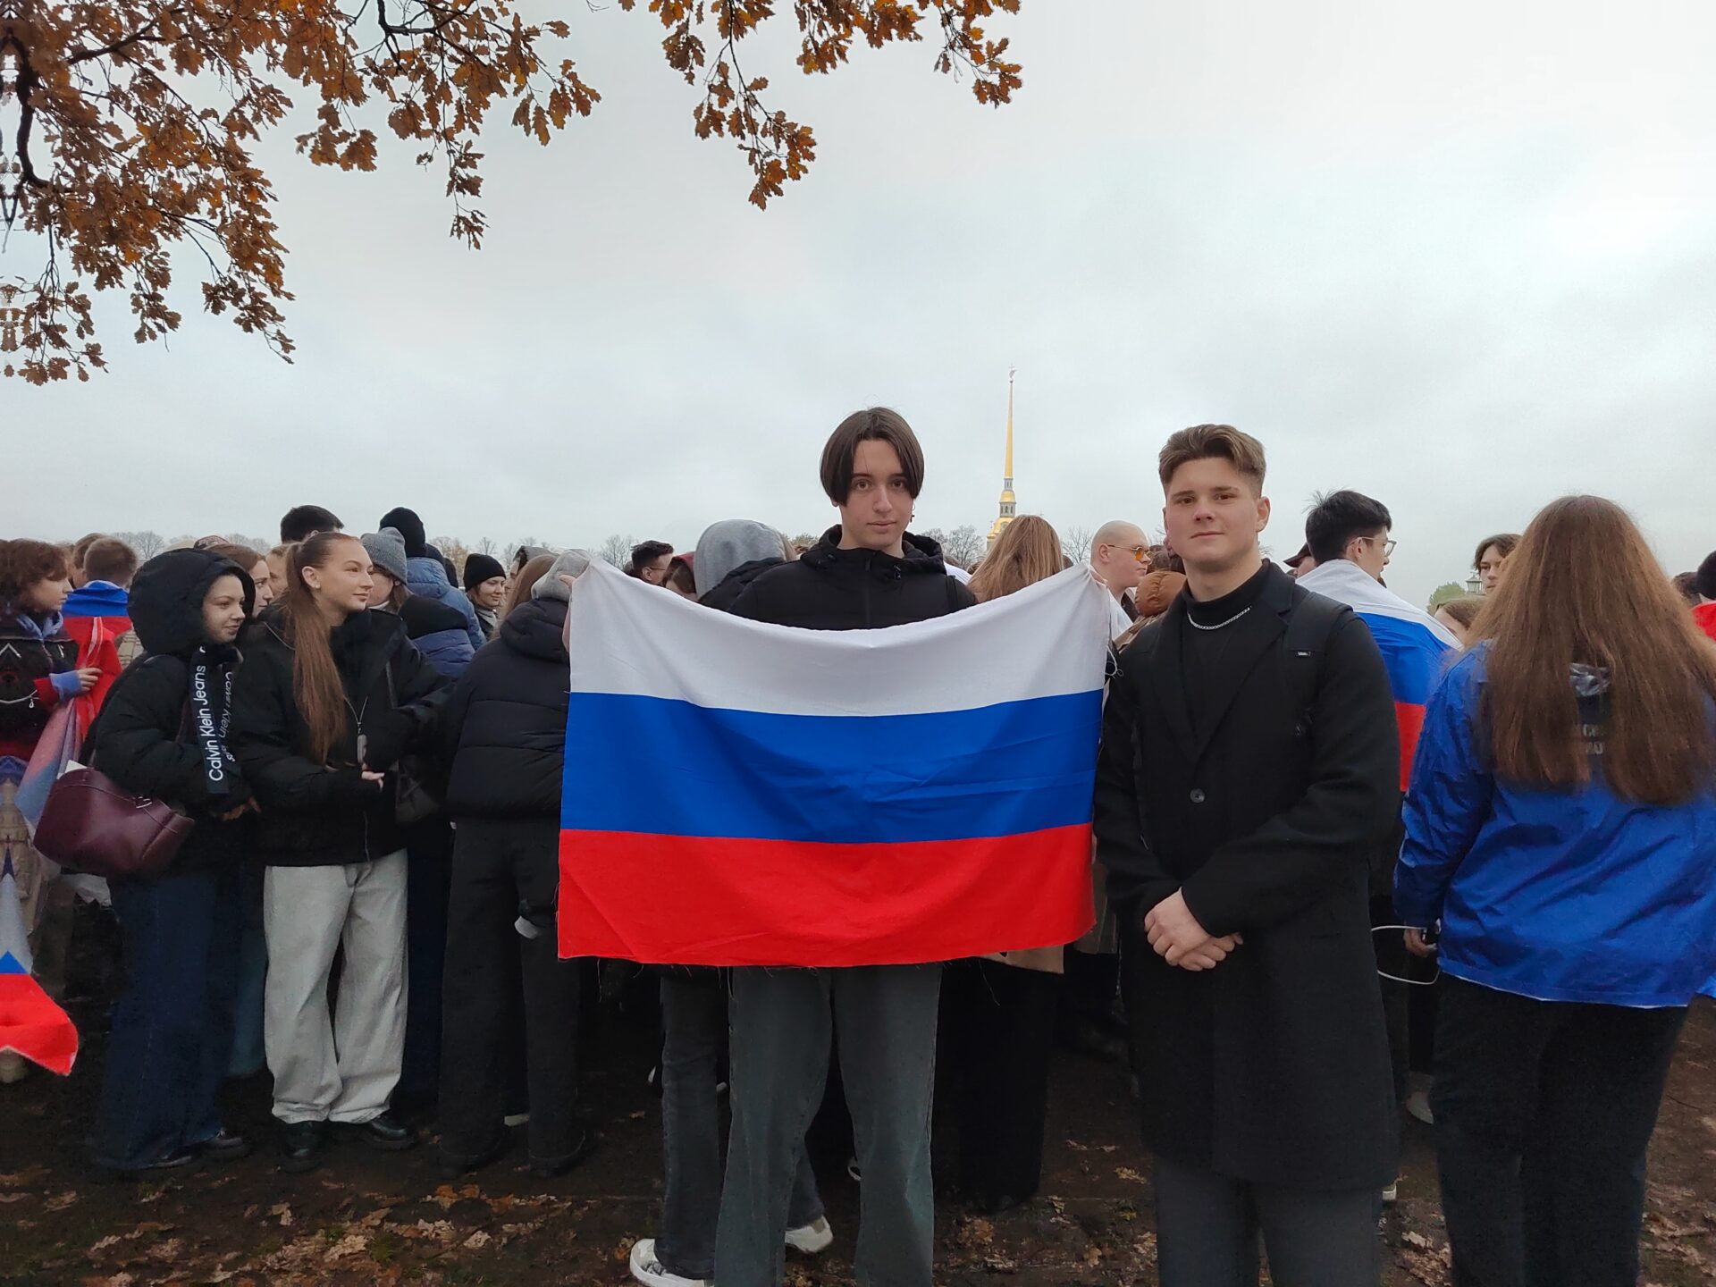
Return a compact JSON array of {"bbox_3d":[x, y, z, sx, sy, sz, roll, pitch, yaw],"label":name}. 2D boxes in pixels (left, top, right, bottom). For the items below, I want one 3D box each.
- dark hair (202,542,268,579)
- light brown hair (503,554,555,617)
[{"bbox_3d":[-1.896,-0.209,3.450,0.230,0.260,0.200,2,3,30],"label":"dark hair"},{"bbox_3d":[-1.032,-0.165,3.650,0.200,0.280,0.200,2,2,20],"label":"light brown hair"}]

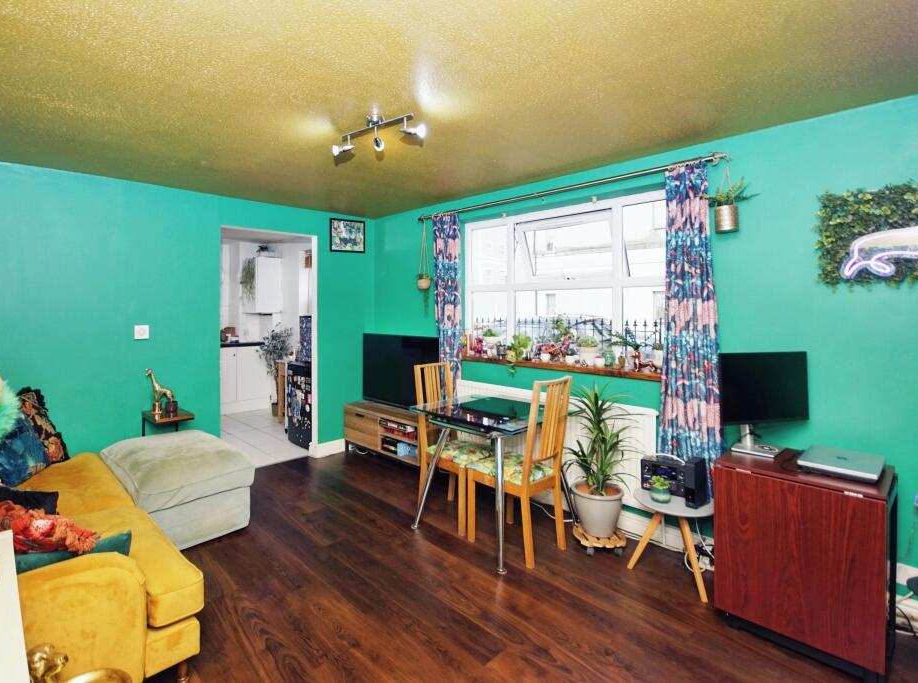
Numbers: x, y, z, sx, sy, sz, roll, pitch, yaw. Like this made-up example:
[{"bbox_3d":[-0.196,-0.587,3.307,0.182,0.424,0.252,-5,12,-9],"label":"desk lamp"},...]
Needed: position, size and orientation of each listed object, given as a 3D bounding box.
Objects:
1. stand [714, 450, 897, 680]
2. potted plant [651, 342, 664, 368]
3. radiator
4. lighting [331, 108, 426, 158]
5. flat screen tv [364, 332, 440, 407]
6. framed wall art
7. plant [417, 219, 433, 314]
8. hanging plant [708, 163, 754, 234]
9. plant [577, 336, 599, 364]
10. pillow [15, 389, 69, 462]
[{"bbox_3d":[1.535,0.926,1.925,0.470,0.745,0.560,-3,4,-45],"label":"stand"},{"bbox_3d":[1.206,0.085,2.586,0.085,0.158,0.085,4,7,43],"label":"potted plant"},{"bbox_3d":[0.584,0.654,3.030,1.585,0.610,0.110,4,7,43],"label":"radiator"},{"bbox_3d":[-0.391,-0.981,2.002,0.500,0.160,0.130,3,6,34],"label":"lighting"},{"bbox_3d":[-0.590,0.290,4.115,1.130,0.680,0.080,2,4,44],"label":"flat screen tv"},{"bbox_3d":[-1.169,-1.104,4.475,0.410,0.340,0.030,-2,4,-43],"label":"framed wall art"},{"bbox_3d":[-0.295,-0.660,3.731,0.136,0.812,0.136,0,5,0],"label":"plant"},{"bbox_3d":[1.371,-0.730,2.182,0.169,0.362,0.169,4,7,43],"label":"hanging plant"},{"bbox_3d":[0.887,0.067,2.922,0.144,0.203,0.144,4,7,43],"label":"plant"},{"bbox_3d":[-2.660,0.551,2.650,0.150,0.440,0.430,-22,-2,12],"label":"pillow"}]

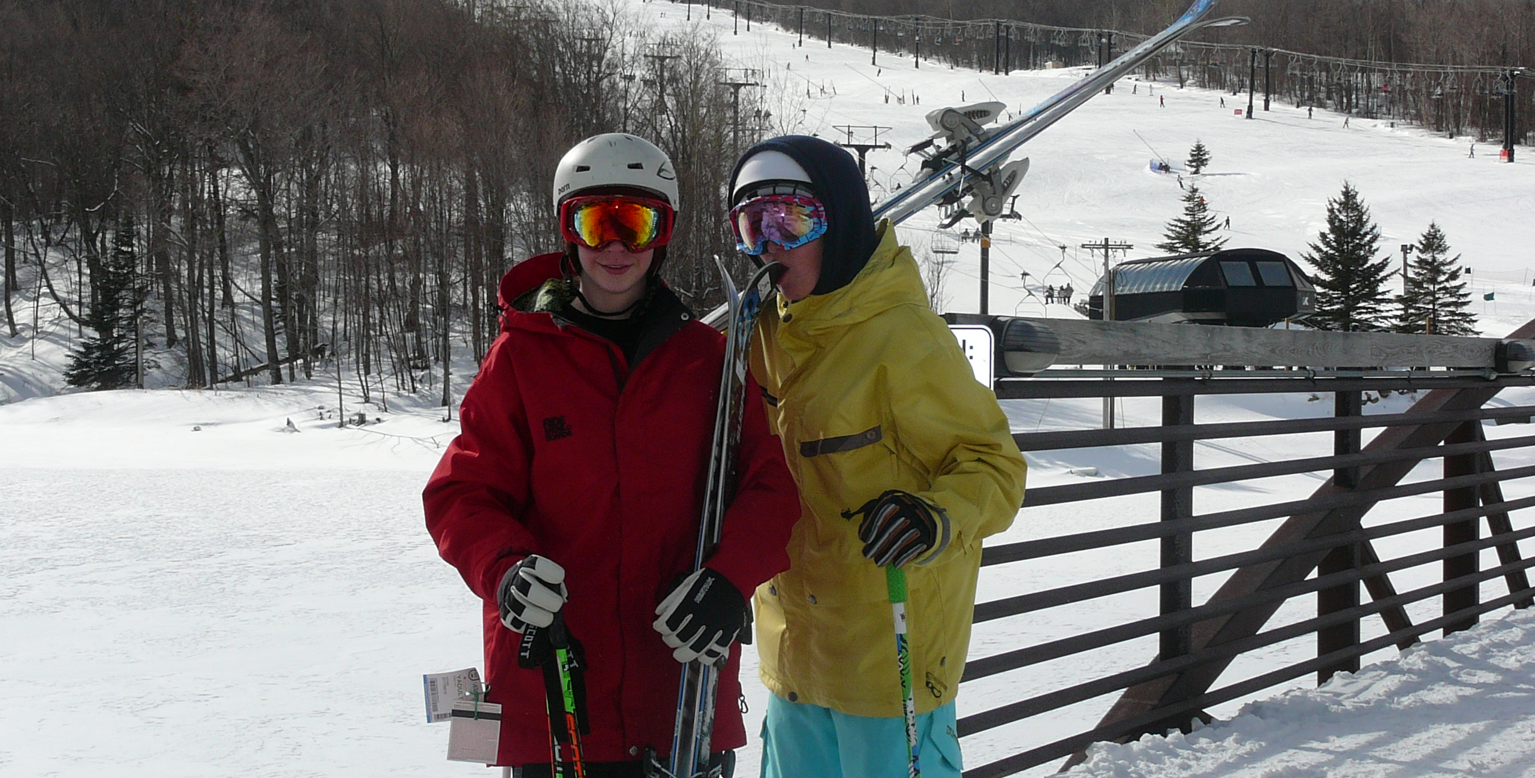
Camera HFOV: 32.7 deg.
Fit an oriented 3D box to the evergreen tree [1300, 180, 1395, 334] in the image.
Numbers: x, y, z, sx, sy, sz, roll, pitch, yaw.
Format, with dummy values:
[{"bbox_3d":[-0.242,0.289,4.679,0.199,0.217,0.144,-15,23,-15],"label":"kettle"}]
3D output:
[{"bbox_3d":[34.500,-7.300,155.000,5.700,9.900,5.700,0,1,0],"label":"evergreen tree"}]

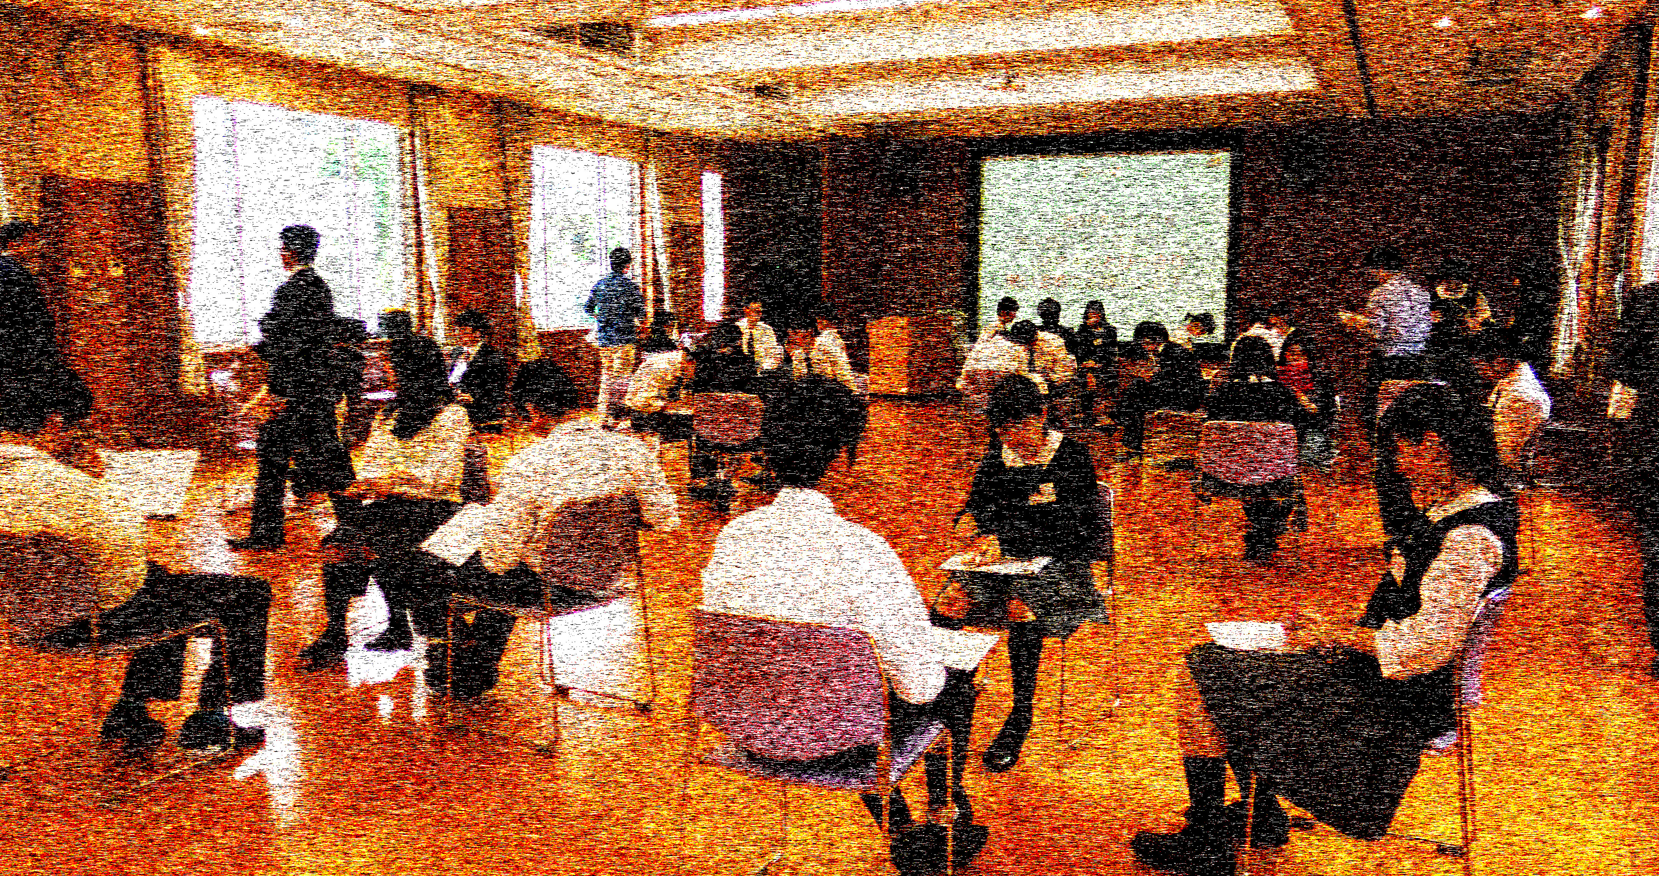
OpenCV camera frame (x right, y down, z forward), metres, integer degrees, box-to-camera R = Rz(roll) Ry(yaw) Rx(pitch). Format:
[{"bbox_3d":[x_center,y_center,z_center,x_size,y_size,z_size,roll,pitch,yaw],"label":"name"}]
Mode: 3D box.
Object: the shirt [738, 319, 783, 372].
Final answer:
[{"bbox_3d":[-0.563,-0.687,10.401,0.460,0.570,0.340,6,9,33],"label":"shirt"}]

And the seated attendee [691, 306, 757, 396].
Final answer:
[{"bbox_3d":[-0.639,-0.149,7.829,0.480,1.220,0.740,0,8,-3],"label":"seated attendee"}]

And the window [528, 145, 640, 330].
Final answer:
[{"bbox_3d":[-2.812,-2.269,14.554,0.080,2.005,2.100,4,8,25],"label":"window"}]

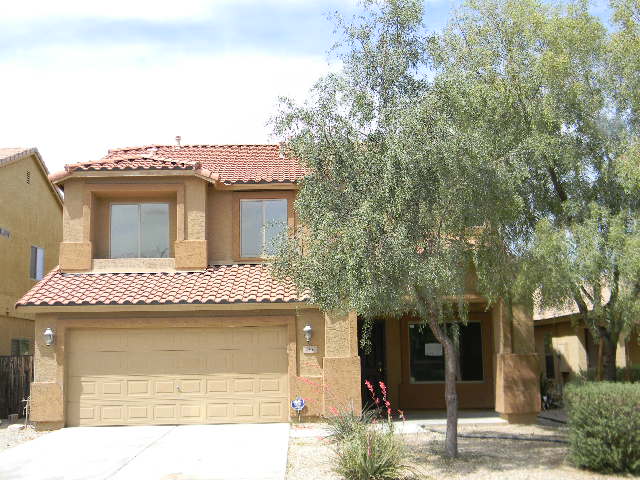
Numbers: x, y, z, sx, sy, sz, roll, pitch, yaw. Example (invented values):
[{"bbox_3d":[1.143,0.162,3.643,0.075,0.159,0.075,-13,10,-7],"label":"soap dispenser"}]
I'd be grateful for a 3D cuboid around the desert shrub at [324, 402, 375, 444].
[{"bbox_3d":[0.559,3.334,13.900,0.930,0.710,0.880,0,-8,-2],"label":"desert shrub"}]

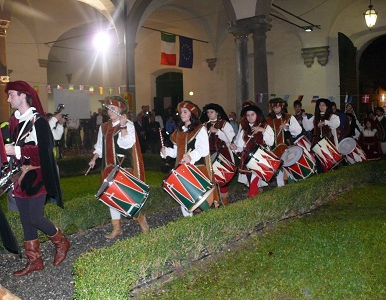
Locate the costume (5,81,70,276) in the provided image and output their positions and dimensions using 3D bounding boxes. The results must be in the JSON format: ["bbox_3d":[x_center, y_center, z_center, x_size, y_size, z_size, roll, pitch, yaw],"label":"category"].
[{"bbox_3d":[-1.520,0.266,3.916,0.600,1.845,0.540,-4,5,-30],"label":"costume"}]

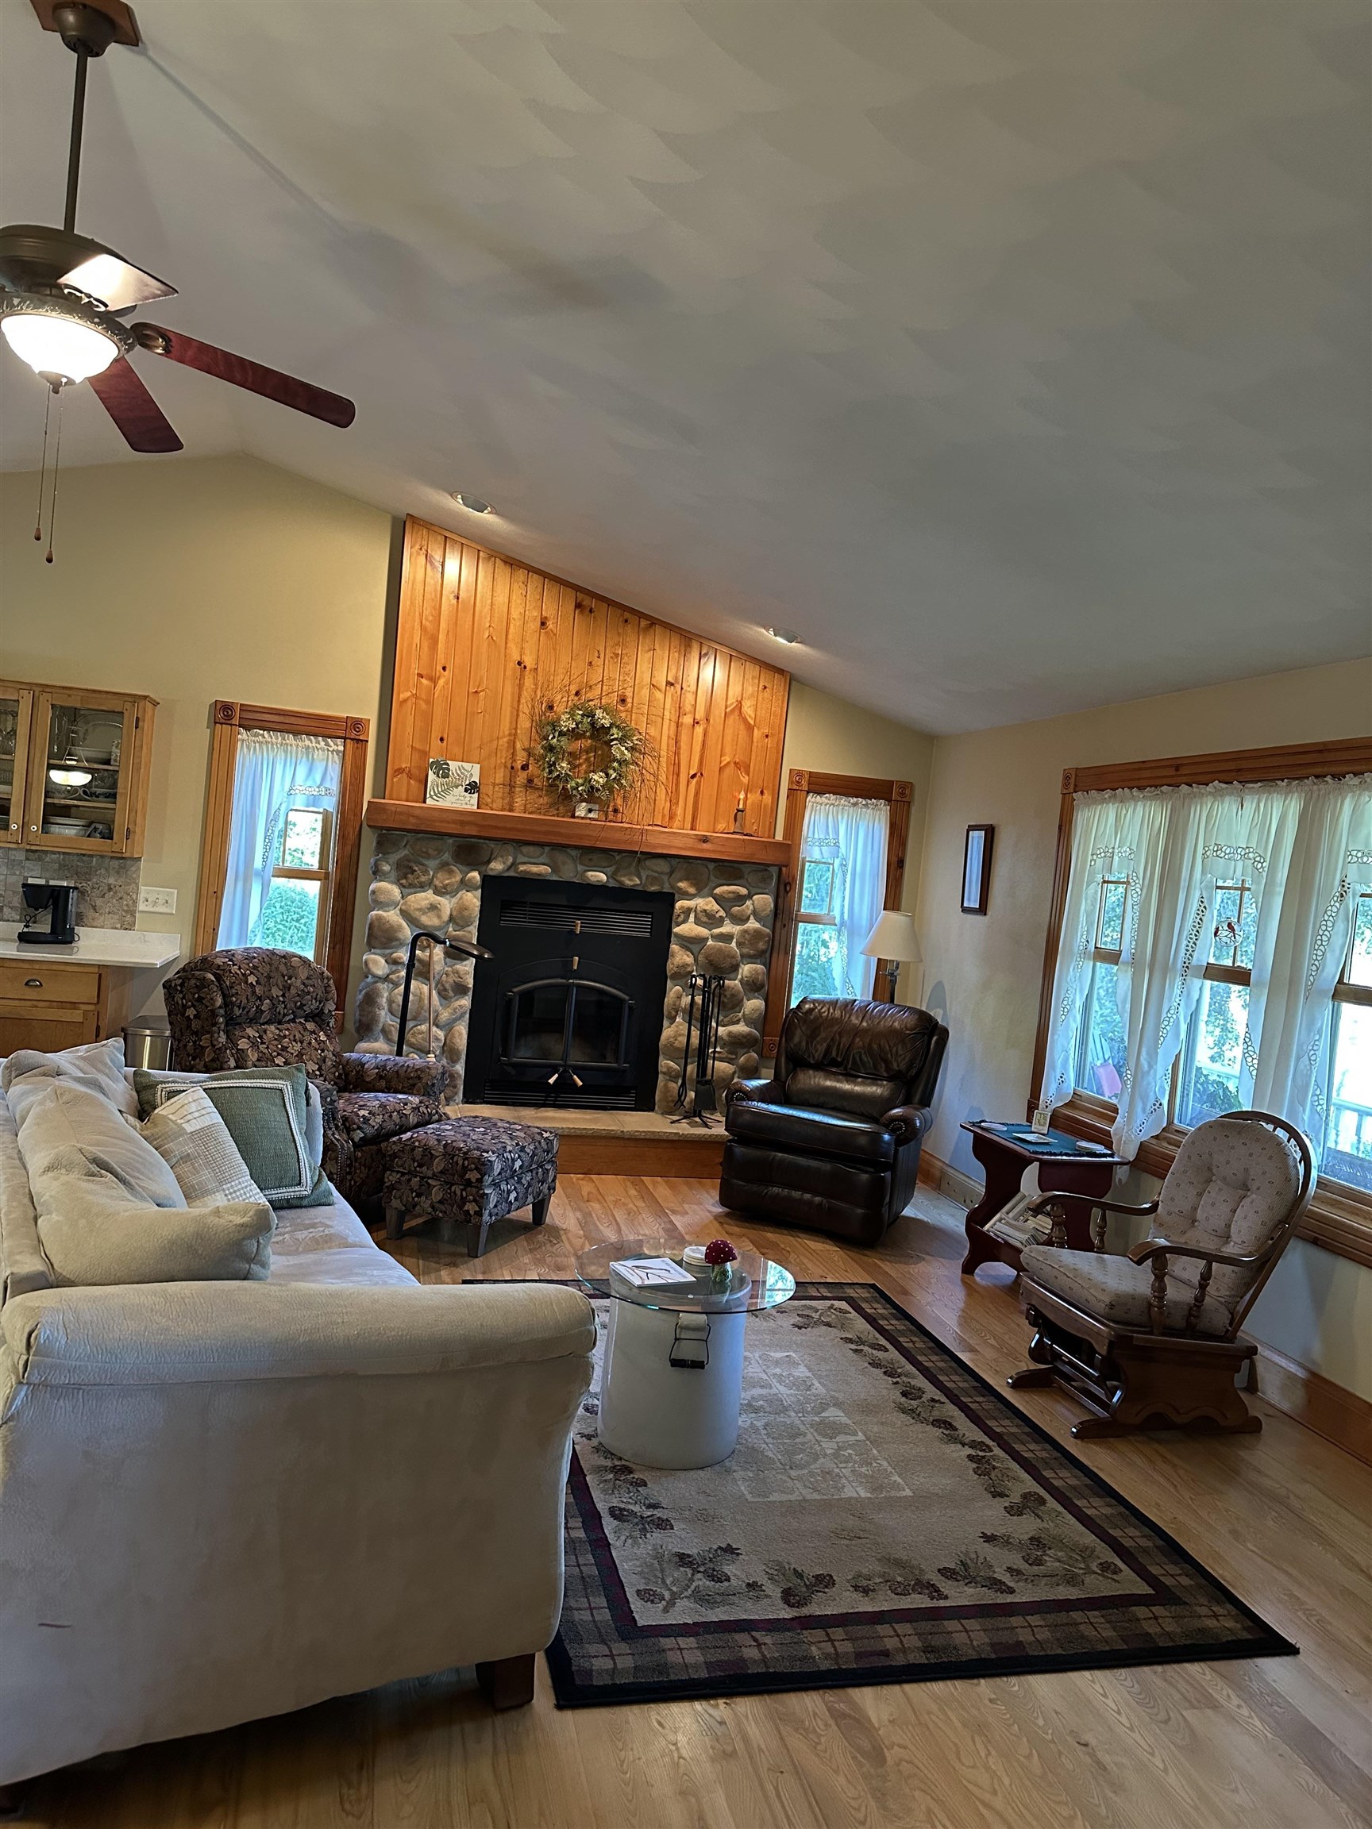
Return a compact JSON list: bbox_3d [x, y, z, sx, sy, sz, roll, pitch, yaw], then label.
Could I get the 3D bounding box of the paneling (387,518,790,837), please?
[{"bbox_3d":[-0.454,-1.184,6.575,2.058,1.414,0.060,5,2,-14],"label":"paneling"}]

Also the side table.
[{"bbox_3d":[1.399,1.208,5.075,0.435,0.590,0.575,5,2,-14],"label":"side table"}]

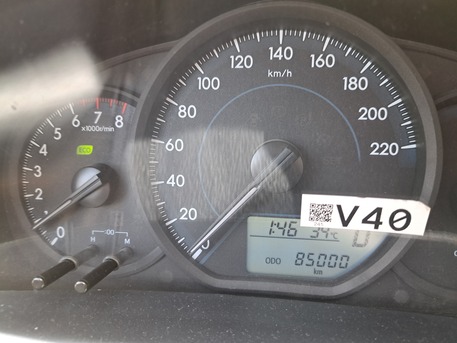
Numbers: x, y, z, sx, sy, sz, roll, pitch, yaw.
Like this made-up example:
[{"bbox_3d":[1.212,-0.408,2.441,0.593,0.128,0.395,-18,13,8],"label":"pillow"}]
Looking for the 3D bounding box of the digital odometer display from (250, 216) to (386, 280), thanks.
[{"bbox_3d":[0.043,0.038,0.155,0.067,0.028,0.006,2,4,7],"label":"digital odometer display"}]

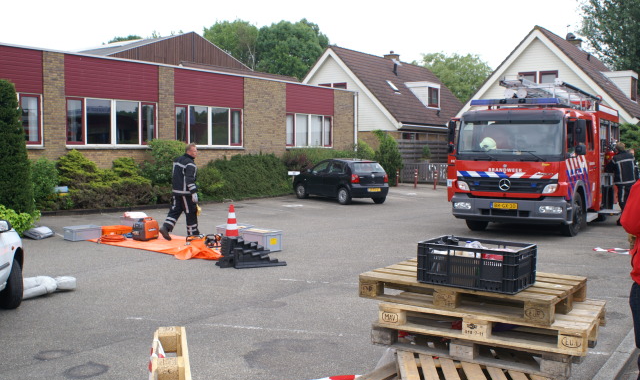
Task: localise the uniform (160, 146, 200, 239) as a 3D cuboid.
[{"bbox_3d":[-2.776,0.052,13.776,0.650,1.880,0.560,-3,4,-40],"label":"uniform"}]

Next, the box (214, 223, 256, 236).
[{"bbox_3d":[-1.605,0.858,13.220,0.600,0.330,0.400,1,4,22],"label":"box"}]

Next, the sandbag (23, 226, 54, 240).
[{"bbox_3d":[-5.663,0.852,13.873,0.560,0.170,0.480,1,4,20],"label":"sandbag"}]

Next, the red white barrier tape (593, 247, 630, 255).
[{"bbox_3d":[5.000,1.044,11.879,0.700,0.080,0.300,0,3,-6],"label":"red white barrier tape"}]

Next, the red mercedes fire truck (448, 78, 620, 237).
[{"bbox_3d":[5.522,-0.816,16.721,2.550,3.240,7.600,2,4,30],"label":"red mercedes fire truck"}]

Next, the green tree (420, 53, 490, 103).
[{"bbox_3d":[9.816,-5.290,49.777,5.800,8.400,5.800,0,3,0],"label":"green tree"}]

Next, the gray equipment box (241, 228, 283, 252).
[{"bbox_3d":[-1.002,0.872,11.900,0.600,0.320,0.400,3,4,42],"label":"gray equipment box"}]

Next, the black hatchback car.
[{"bbox_3d":[0.659,-0.345,24.120,1.660,1.465,3.900,-2,4,-35],"label":"black hatchback car"}]

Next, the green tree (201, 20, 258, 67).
[{"bbox_3d":[-6.908,-7.225,54.676,5.600,11.600,5.600,0,3,0],"label":"green tree"}]

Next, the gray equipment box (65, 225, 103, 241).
[{"bbox_3d":[-4.737,0.876,13.850,0.400,0.220,0.600,3,4,42],"label":"gray equipment box"}]

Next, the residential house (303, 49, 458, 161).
[{"bbox_3d":[4.185,-4.942,45.205,9.300,8.200,13.300,2,4,34],"label":"residential house"}]

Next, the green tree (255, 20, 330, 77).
[{"bbox_3d":[-2.816,-9.424,67.569,8.000,14.600,8.000,0,3,0],"label":"green tree"}]

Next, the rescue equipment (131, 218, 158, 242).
[{"bbox_3d":[-3.448,0.764,13.864,0.330,0.440,0.410,2,4,33],"label":"rescue equipment"}]

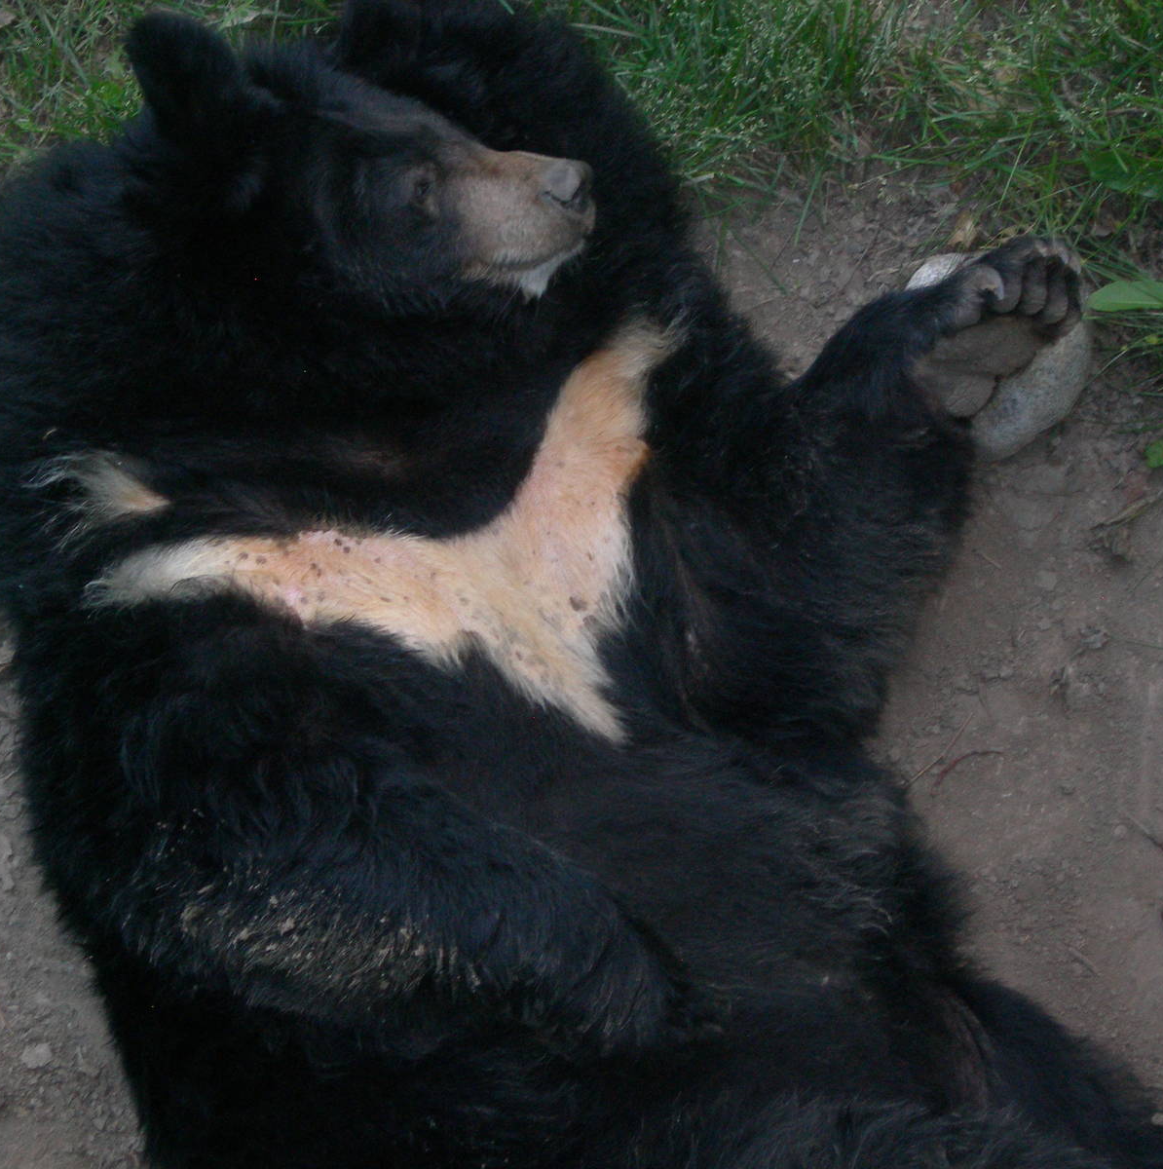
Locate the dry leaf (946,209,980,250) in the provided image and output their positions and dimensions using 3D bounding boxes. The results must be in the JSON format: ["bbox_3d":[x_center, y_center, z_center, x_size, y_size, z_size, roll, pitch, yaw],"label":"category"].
[{"bbox_3d":[0.392,-0.359,5.213,0.020,0.018,0.051,21,55,16],"label":"dry leaf"}]

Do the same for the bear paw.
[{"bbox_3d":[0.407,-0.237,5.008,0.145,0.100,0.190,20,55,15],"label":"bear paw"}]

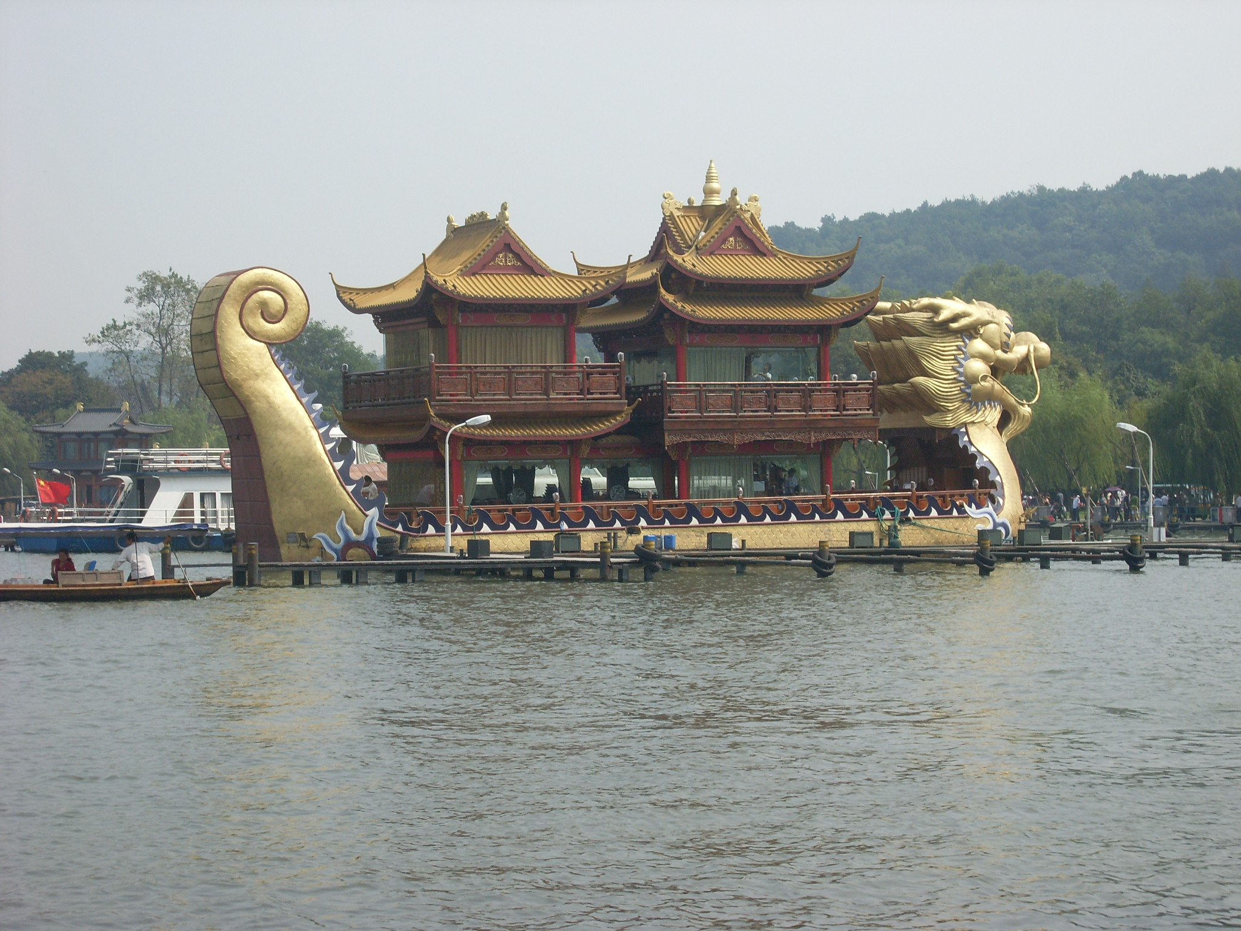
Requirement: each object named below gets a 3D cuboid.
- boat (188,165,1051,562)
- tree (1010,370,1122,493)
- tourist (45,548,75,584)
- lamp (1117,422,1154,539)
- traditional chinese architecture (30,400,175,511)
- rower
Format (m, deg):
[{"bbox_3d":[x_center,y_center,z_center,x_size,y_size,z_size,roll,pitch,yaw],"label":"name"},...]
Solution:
[{"bbox_3d":[1.030,-2.550,75.200,24.600,10.800,6.400,1,-1,-27],"label":"boat"},{"bbox_3d":[29.000,-1.400,188.000,7.300,9.700,7.300,0,-1,0],"label":"tree"},{"bbox_3d":[-9.840,1.850,51.000,0.600,0.800,0.500,1,-1,-41],"label":"tourist"},{"bbox_3d":[14.200,0.450,80.000,1.050,3.280,0.300,0,-1,-9],"label":"lamp"},{"bbox_3d":[-43.700,-0.570,245.000,9.600,9.600,7.500,0,-1,24],"label":"traditional chinese architecture"},{"bbox_3d":[-8.400,1.680,51.000,0.900,1.050,0.650,1,-1,-30],"label":"rower"}]

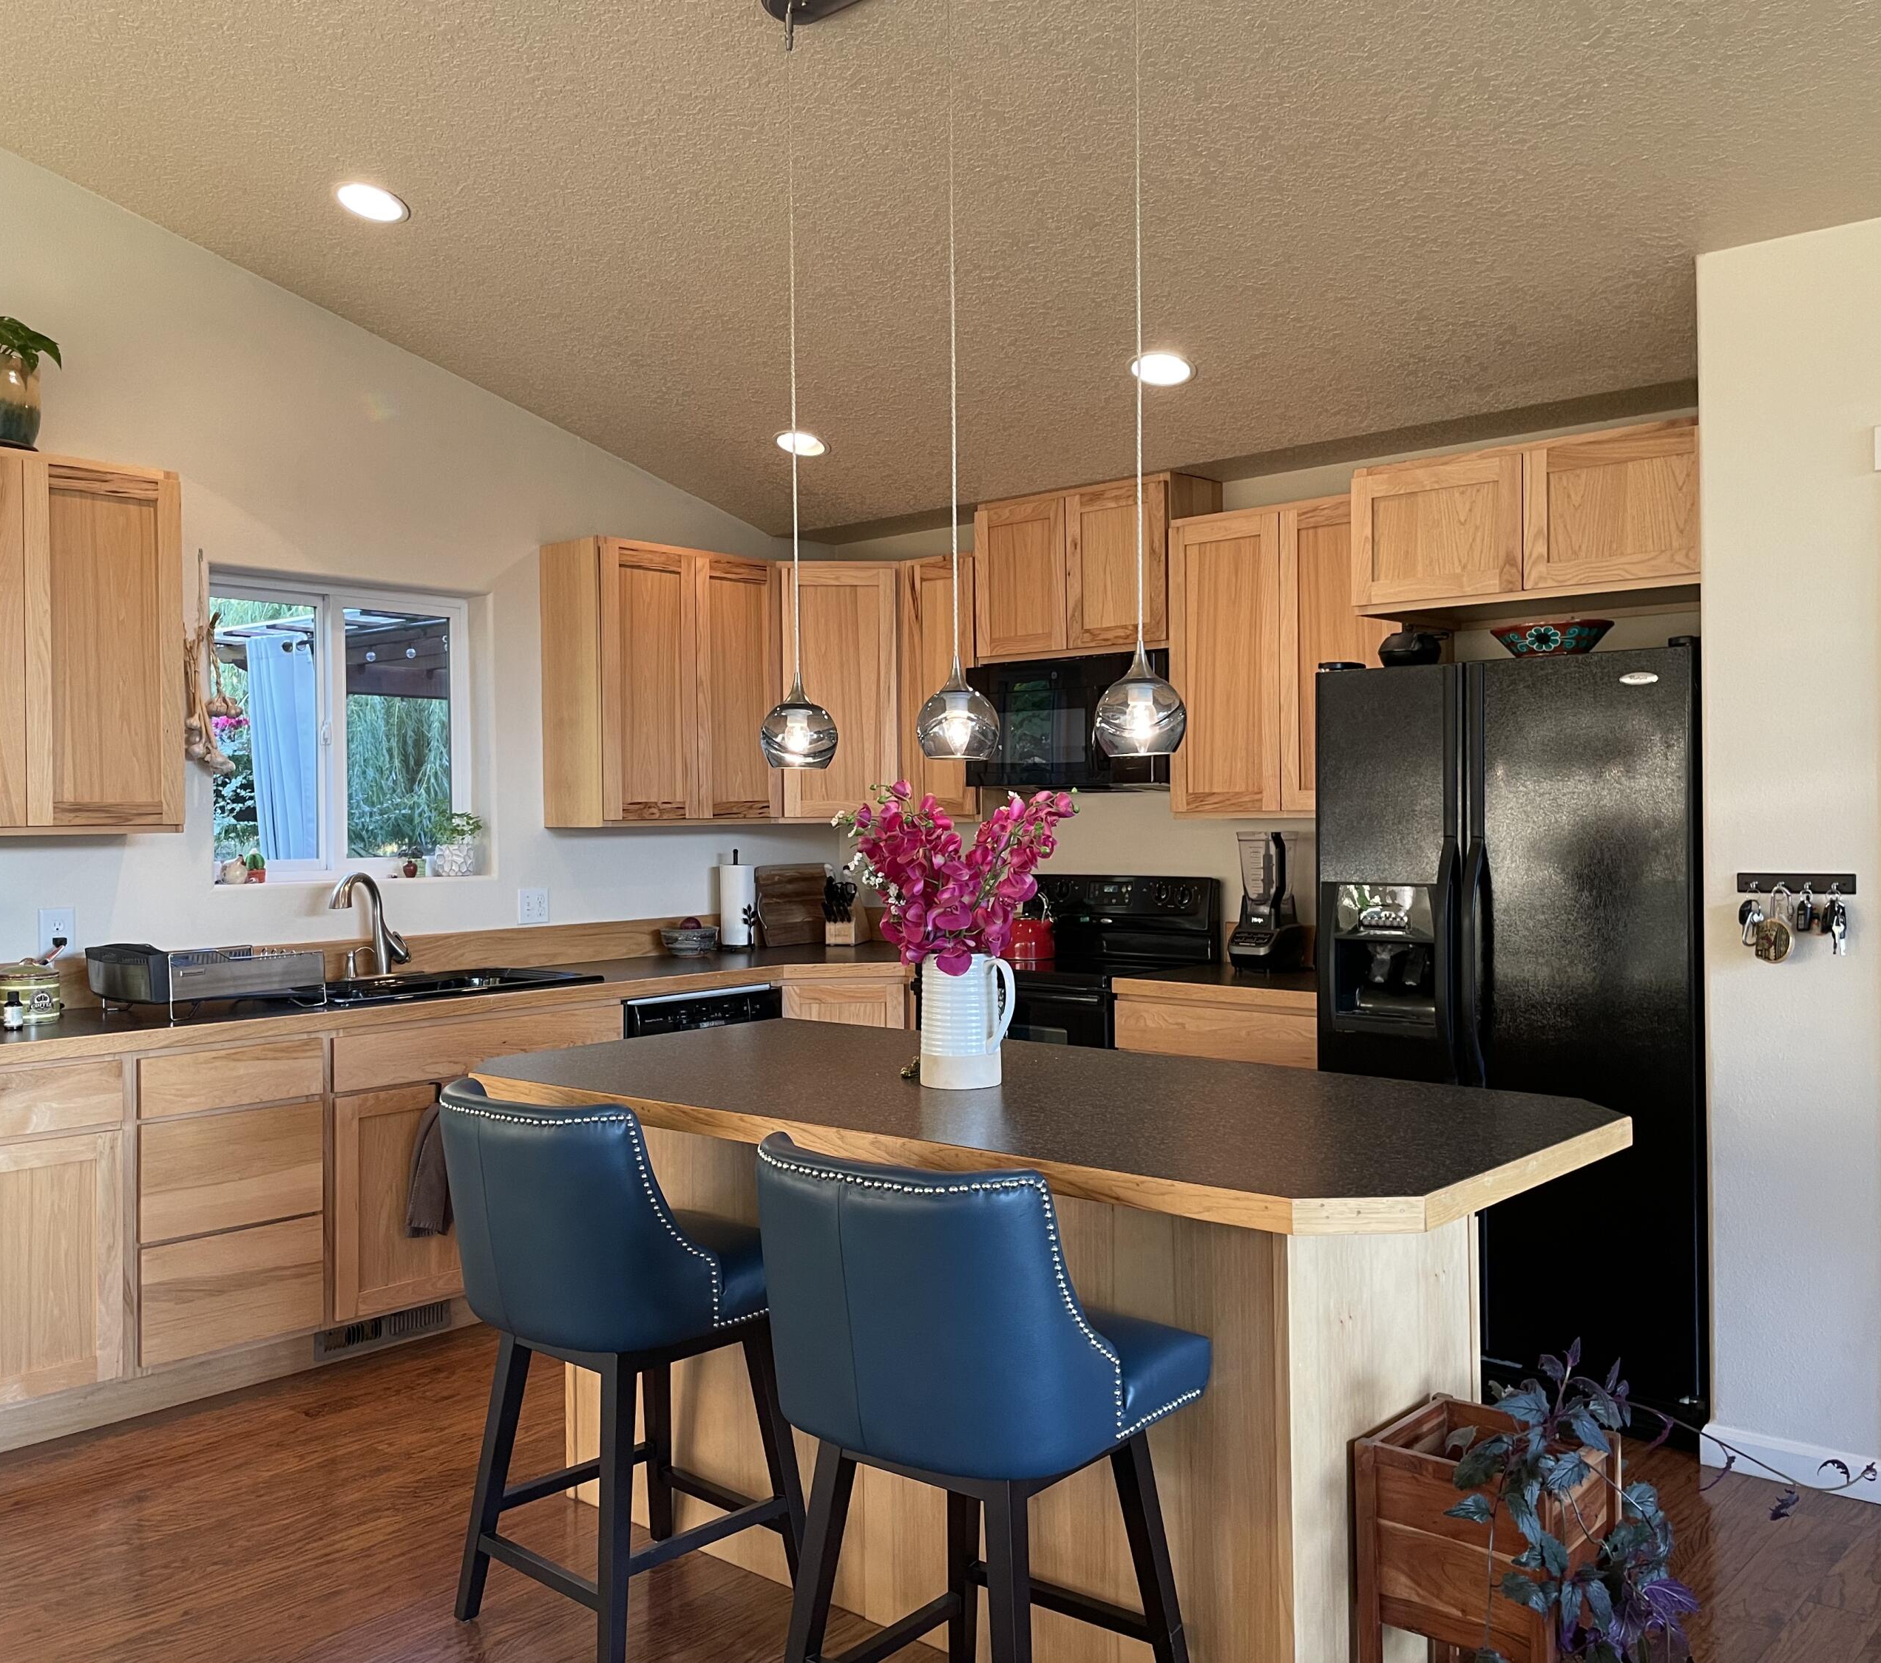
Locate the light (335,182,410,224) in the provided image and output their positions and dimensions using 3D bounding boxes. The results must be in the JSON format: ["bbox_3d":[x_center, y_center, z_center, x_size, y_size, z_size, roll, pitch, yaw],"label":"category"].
[{"bbox_3d":[-1.410,-1.573,4.143,0.180,0.030,0.180,0,-14,41],"label":"light"}]

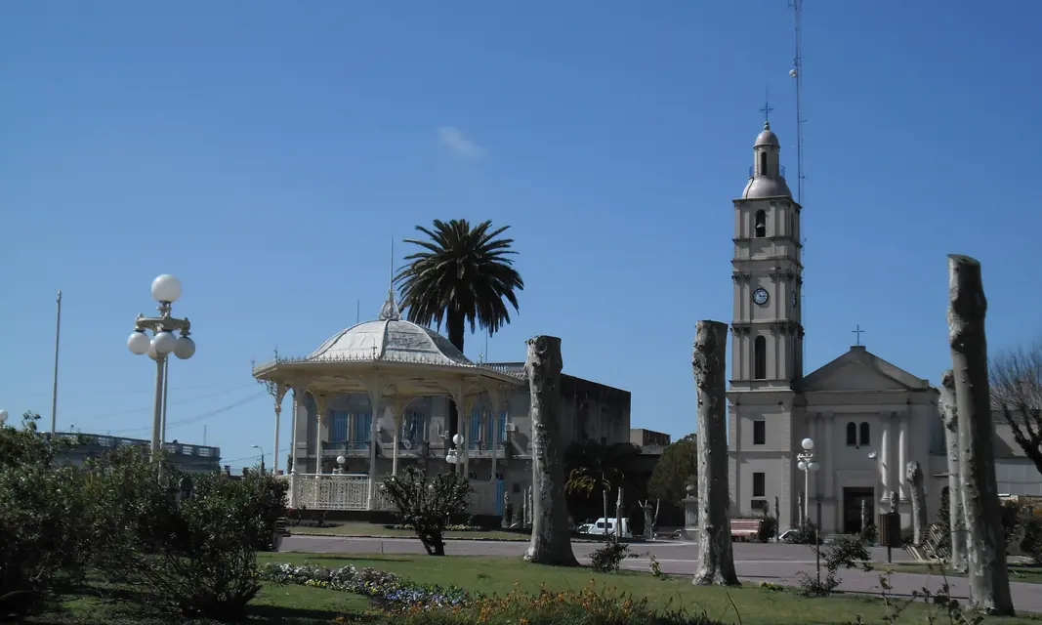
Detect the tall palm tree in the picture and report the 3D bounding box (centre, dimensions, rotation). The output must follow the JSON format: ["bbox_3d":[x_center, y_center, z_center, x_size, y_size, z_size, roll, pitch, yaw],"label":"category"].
[{"bbox_3d":[-2.994,2.879,76.240,6.200,15.073,6.200,2,-7,-2],"label":"tall palm tree"}]

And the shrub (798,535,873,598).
[{"bbox_3d":[4.057,3.275,20.191,0.930,0.759,0.800,1,-7,0],"label":"shrub"}]

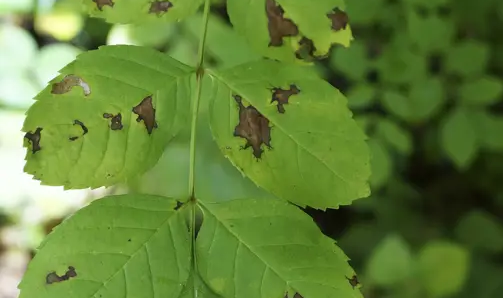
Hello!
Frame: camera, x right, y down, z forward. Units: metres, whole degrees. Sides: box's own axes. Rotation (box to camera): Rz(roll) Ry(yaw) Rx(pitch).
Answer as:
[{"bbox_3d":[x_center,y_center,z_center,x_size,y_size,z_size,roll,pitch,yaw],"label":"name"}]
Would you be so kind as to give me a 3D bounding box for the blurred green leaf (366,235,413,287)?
[{"bbox_3d":[0.137,0.111,1.000,0.046,0.017,0.058,0,63,0],"label":"blurred green leaf"}]

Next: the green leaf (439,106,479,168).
[{"bbox_3d":[0.185,-0.010,0.900,0.034,0.012,0.057,0,69,0],"label":"green leaf"}]

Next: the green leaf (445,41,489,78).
[{"bbox_3d":[0.203,-0.084,0.950,0.040,0.018,0.043,0,56,0],"label":"green leaf"}]

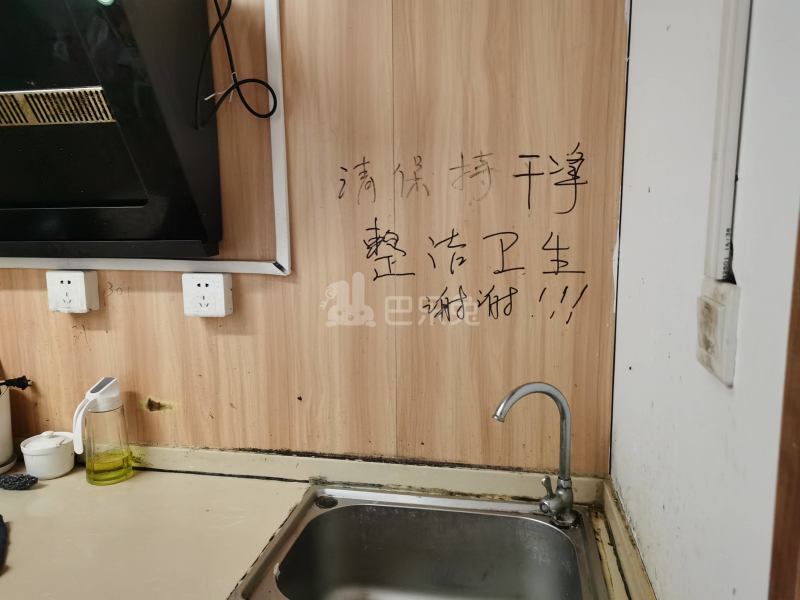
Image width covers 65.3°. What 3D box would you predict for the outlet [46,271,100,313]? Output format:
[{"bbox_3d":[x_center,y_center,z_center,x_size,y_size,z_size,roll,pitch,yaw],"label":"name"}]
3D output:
[{"bbox_3d":[-0.685,-0.018,1.309,0.086,0.086,0.040,1,9,11],"label":"outlet"}]

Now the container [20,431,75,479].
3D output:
[{"bbox_3d":[-0.747,0.325,1.331,0.104,0.086,0.104,1,9,11],"label":"container"}]

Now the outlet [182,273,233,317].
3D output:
[{"bbox_3d":[-0.384,-0.012,1.253,0.086,0.086,0.040,1,9,11],"label":"outlet"}]

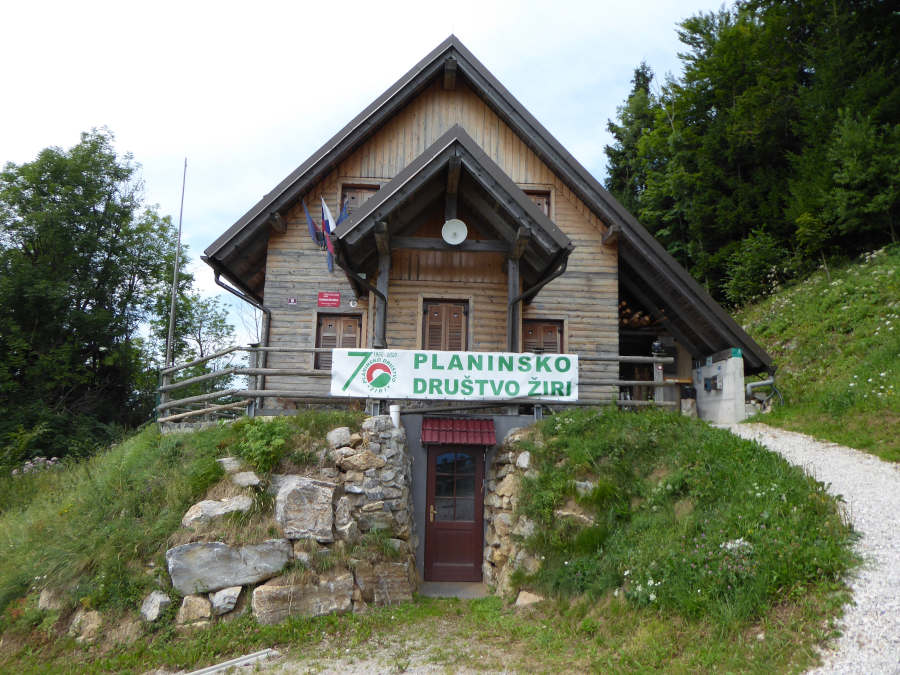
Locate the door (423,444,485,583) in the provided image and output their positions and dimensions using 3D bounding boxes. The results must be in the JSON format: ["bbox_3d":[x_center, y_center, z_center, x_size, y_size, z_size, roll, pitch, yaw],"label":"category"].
[{"bbox_3d":[0.082,2.644,9.448,0.887,2.002,0.080,2,-8,-2],"label":"door"}]

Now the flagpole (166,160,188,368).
[{"bbox_3d":[-5.017,-1.056,11.414,0.100,4.680,0.100,2,-8,-2],"label":"flagpole"}]

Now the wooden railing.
[{"bbox_3d":[-1.006,0.995,11.141,9.310,1.220,2.420,2,-9,-2],"label":"wooden railing"}]

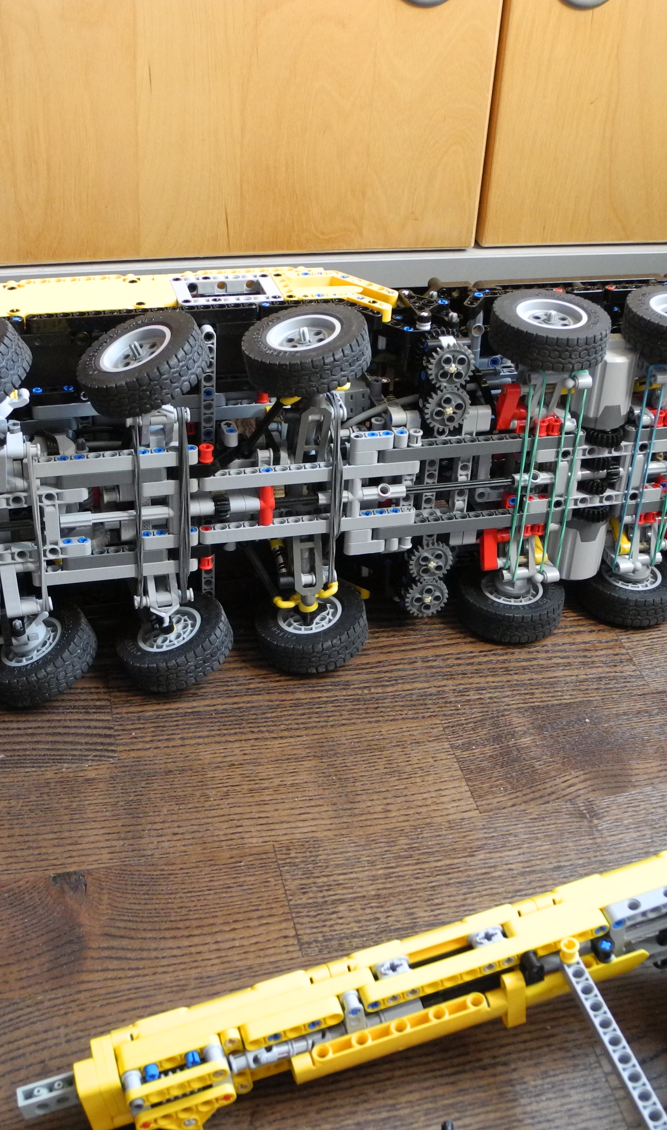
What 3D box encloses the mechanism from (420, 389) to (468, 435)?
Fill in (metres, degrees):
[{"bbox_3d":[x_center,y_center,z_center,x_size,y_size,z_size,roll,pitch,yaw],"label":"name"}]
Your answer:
[{"bbox_3d":[0.060,-0.082,0.639,0.025,0.025,0.008,-6,34,-13],"label":"mechanism"}]

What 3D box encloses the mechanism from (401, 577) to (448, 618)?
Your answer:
[{"bbox_3d":[0.055,0.018,0.707,0.025,0.025,0.008,-6,34,-13],"label":"mechanism"}]

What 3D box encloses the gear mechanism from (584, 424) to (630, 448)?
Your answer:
[{"bbox_3d":[0.151,-0.072,0.675,0.022,0.008,0.022,2,33,-1],"label":"gear mechanism"}]

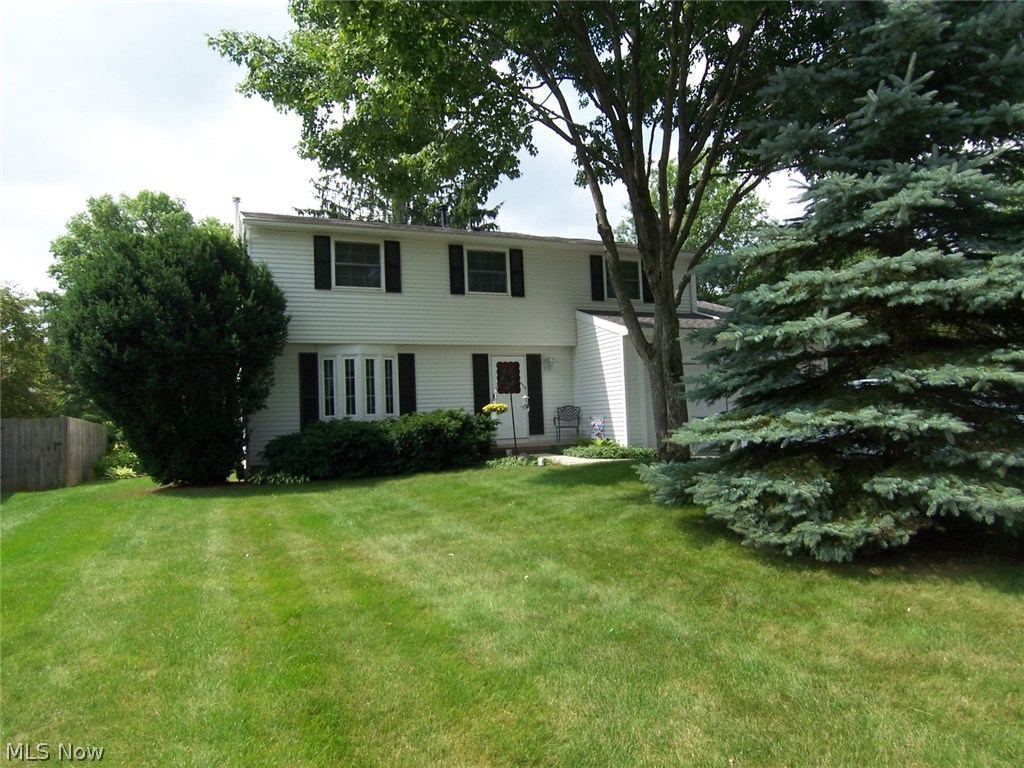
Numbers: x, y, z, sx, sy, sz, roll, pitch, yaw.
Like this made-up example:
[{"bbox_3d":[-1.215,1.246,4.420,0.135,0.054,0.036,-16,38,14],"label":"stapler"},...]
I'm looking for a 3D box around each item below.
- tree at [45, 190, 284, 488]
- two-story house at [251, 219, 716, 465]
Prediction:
[{"bbox_3d":[-6.420,-0.770,13.000,4.100,5.400,4.000,-1,-4,-23],"label":"tree"},{"bbox_3d":[-0.504,-1.332,19.288,13.320,6.750,10.650,-1,-4,-23],"label":"two-story house"}]

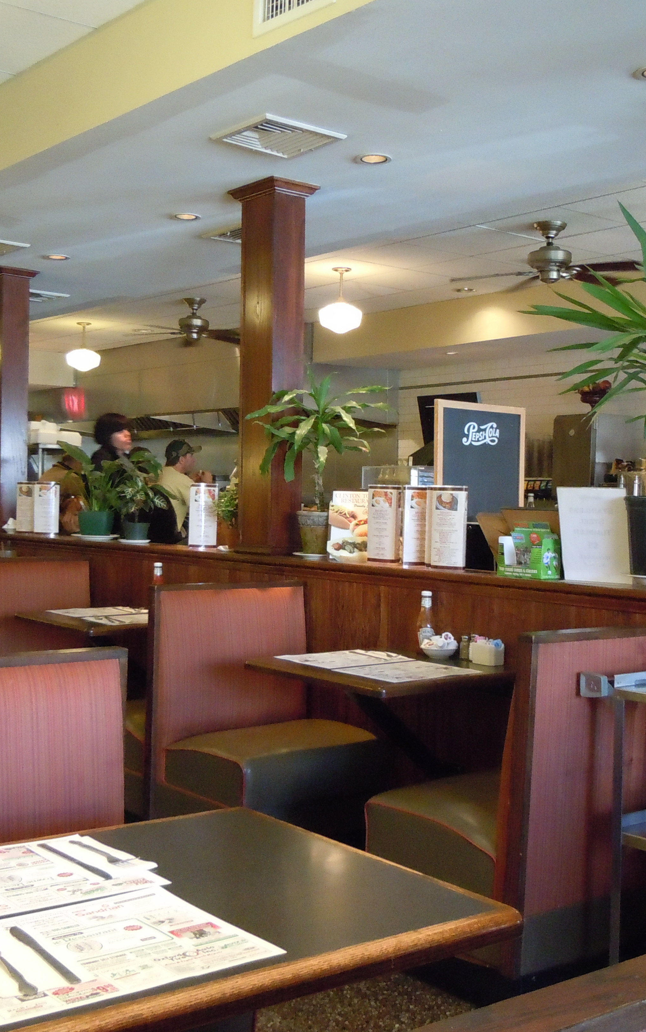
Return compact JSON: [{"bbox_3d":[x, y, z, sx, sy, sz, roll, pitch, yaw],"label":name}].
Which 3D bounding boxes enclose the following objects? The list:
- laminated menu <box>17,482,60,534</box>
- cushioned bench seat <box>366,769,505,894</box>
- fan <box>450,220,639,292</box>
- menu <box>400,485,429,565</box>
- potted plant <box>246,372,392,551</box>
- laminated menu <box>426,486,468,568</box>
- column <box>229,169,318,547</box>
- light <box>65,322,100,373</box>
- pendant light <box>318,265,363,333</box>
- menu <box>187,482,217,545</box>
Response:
[{"bbox_3d":[-1.560,-0.046,6.516,0.230,0.287,0.100,2,1,30],"label":"laminated menu"},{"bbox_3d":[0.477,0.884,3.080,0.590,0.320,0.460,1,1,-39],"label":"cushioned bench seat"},{"bbox_3d":[1.297,-1.488,6.826,1.120,0.340,1.120,1,1,-39],"label":"fan"},{"bbox_3d":[0.343,0.030,4.206,0.125,0.285,0.090,2,1,34],"label":"menu"},{"bbox_3d":[-0.024,-0.209,4.780,0.570,0.740,0.530,1,2,0],"label":"potted plant"},{"bbox_3d":[0.426,0.035,4.058,0.125,0.285,0.090,2,1,38],"label":"laminated menu"},{"bbox_3d":[-0.217,-0.581,4.799,0.245,1.462,0.325,1,1,-39],"label":"column"},{"bbox_3d":[-2.235,-1.566,11.161,0.325,0.470,0.325,1,1,0],"label":"light"},{"bbox_3d":[0.123,-1.454,8.057,0.298,0.454,0.298,2,0,0],"label":"pendant light"},{"bbox_3d":[-0.504,0.000,4.970,0.122,0.273,0.090,2,0,-6],"label":"menu"}]

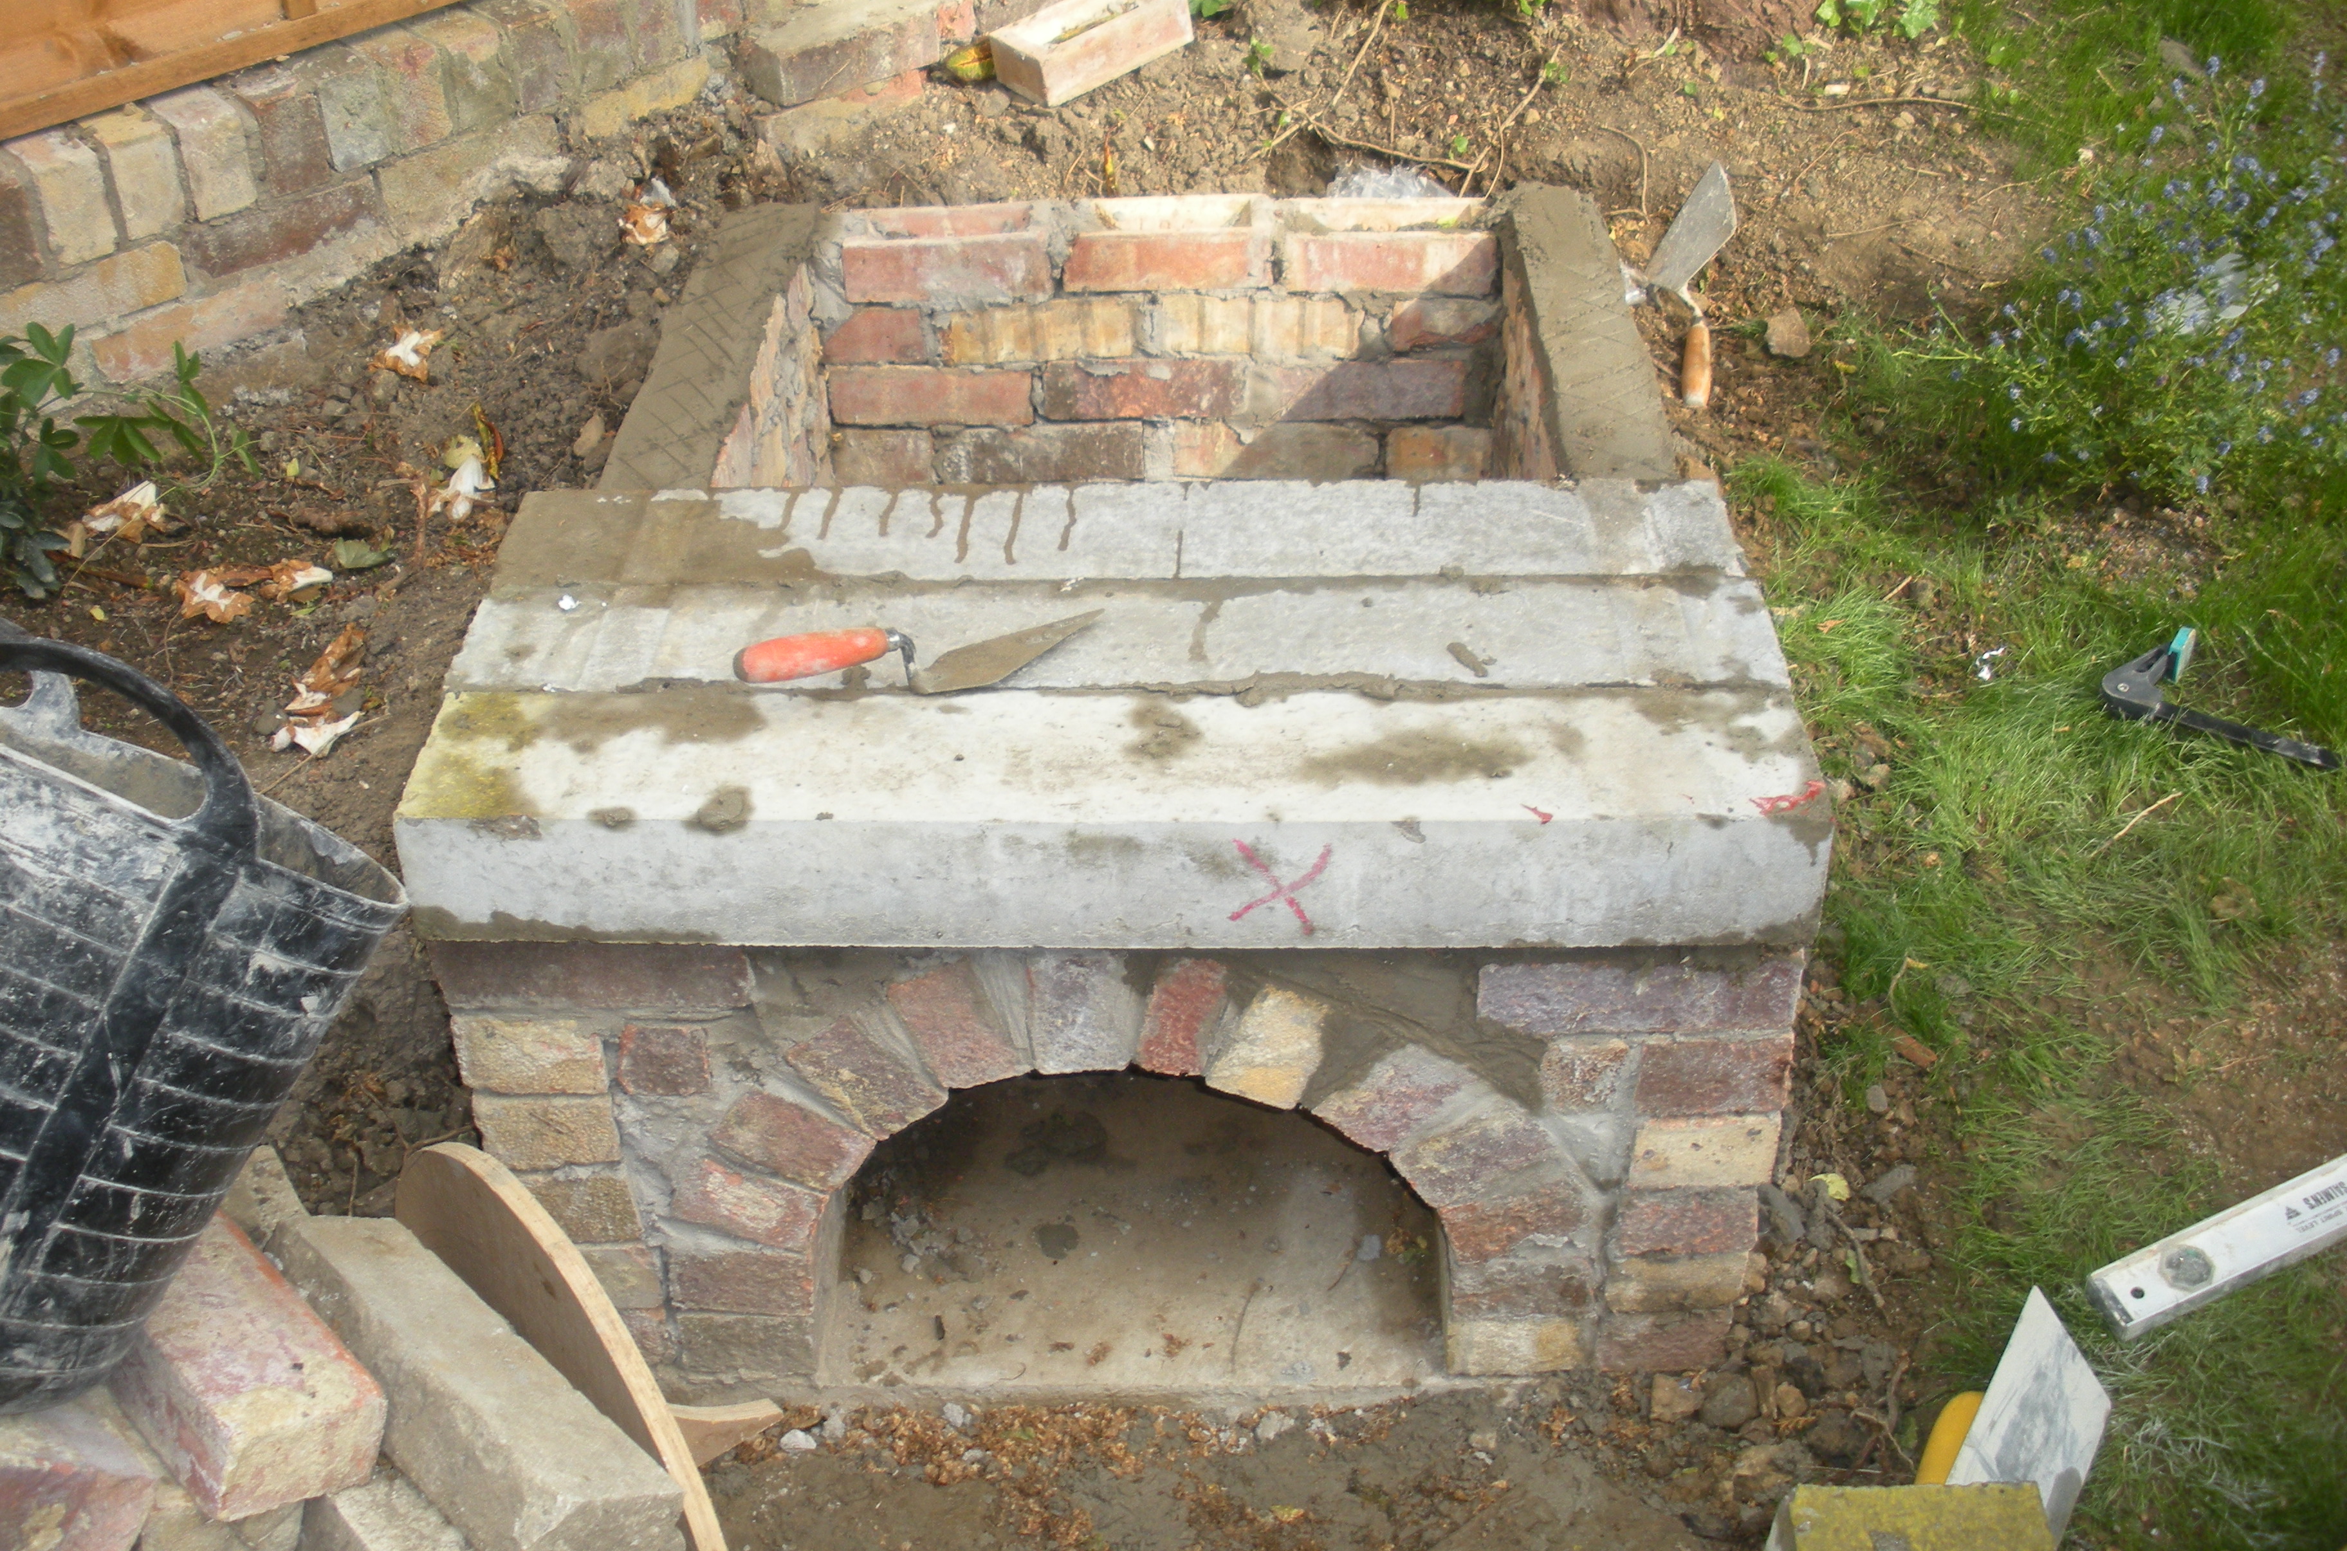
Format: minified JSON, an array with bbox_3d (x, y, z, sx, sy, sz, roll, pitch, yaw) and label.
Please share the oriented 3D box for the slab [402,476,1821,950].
[{"bbox_3d":[-0.037,-0.055,1.709,0.897,0.101,0.417,0,37,1],"label":"slab"}]

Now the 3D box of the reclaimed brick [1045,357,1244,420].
[{"bbox_3d":[-0.035,-0.452,2.703,0.215,0.067,0.105,0,39,1],"label":"reclaimed brick"}]

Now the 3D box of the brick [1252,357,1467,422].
[{"bbox_3d":[0.200,-0.440,2.632,0.218,0.069,0.103,0,37,2],"label":"brick"}]

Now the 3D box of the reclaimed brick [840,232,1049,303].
[{"bbox_3d":[-0.230,-0.544,2.525,0.211,0.068,0.100,0,36,0],"label":"reclaimed brick"}]

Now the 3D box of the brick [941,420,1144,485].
[{"bbox_3d":[-0.142,-0.380,2.690,0.220,0.069,0.103,0,37,2],"label":"brick"}]

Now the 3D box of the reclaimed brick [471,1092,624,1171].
[{"bbox_3d":[-0.440,0.187,1.808,0.101,0.066,0.213,0,37,1],"label":"reclaimed brick"}]

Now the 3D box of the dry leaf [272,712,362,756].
[{"bbox_3d":[-0.733,-0.035,2.088,0.068,0.020,0.045,0,36,0],"label":"dry leaf"}]

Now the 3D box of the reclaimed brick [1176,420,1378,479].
[{"bbox_3d":[0.115,-0.391,2.748,0.221,0.067,0.105,0,39,1],"label":"reclaimed brick"}]

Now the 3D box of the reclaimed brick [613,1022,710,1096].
[{"bbox_3d":[-0.352,0.150,1.749,0.064,0.068,0.150,0,39,1],"label":"reclaimed brick"}]

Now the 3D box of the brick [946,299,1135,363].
[{"bbox_3d":[-0.144,-0.507,2.660,0.212,0.067,0.105,0,39,1],"label":"brick"}]

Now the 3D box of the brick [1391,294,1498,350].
[{"bbox_3d":[0.336,-0.503,2.591,0.213,0.064,0.103,0,37,1],"label":"brick"}]

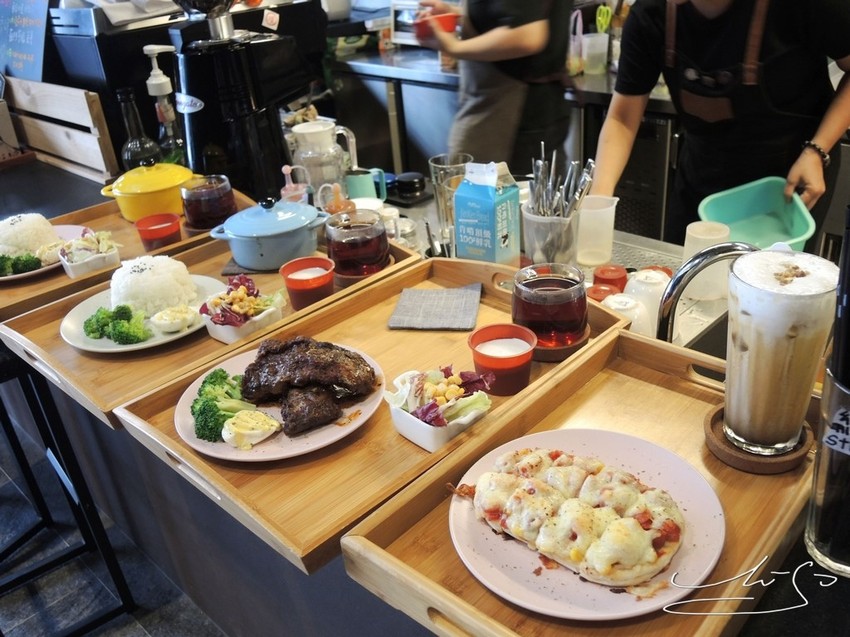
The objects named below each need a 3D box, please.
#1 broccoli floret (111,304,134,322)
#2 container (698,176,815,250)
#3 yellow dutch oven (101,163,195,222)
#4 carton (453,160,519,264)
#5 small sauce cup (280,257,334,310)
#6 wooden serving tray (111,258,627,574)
[{"bbox_3d":[-0.362,-0.005,0.823,0.030,0.029,0.029,-4,27,0],"label":"broccoli floret"},{"bbox_3d":[0.642,-0.169,1.330,0.175,0.087,0.170,-16,49,15],"label":"container"},{"bbox_3d":[-0.517,-0.253,1.311,0.188,0.095,0.147,-12,28,-15],"label":"yellow dutch oven"},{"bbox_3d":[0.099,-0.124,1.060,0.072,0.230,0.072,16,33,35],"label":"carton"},{"bbox_3d":[-0.148,-0.042,0.886,0.070,0.049,0.070,-4,27,0],"label":"small sauce cup"},{"bbox_3d":[-0.038,0.046,0.710,0.302,0.040,0.456,20,36,40],"label":"wooden serving tray"}]

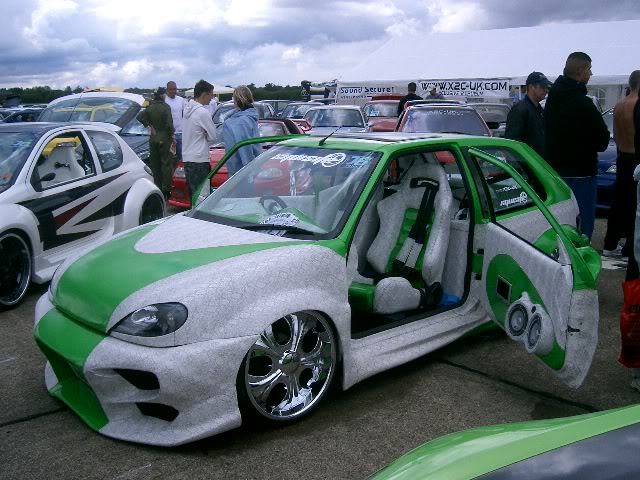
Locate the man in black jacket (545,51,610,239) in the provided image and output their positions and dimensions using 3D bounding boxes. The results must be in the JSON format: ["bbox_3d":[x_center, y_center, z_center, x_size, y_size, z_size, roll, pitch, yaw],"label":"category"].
[{"bbox_3d":[2.064,-0.533,5.758,0.370,1.840,0.500,-6,13,-27],"label":"man in black jacket"}]

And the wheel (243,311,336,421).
[{"bbox_3d":[-0.175,0.571,3.416,0.530,0.530,0.200,-9,14,-38],"label":"wheel"}]

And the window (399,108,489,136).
[{"bbox_3d":[2.002,-1.888,11.504,1.360,0.140,0.700,1,49,4],"label":"window"}]

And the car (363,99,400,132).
[{"bbox_3d":[1.990,-3.334,20.954,1.650,1.410,3.900,-1,11,-2],"label":"car"}]

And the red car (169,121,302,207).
[{"bbox_3d":[-0.830,-1.203,10.573,1.680,1.280,3.900,1,12,6],"label":"red car"}]

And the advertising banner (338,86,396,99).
[{"bbox_3d":[2.779,-8.617,42.128,3.700,0.700,0.060,7,13,29],"label":"advertising banner"}]

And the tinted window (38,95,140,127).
[{"bbox_3d":[-2.550,-1.477,8.068,1.150,0.500,0.150,3,-33,12],"label":"tinted window"}]

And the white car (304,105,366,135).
[{"bbox_3d":[0.330,-2.135,14.976,1.630,1.360,3.800,1,12,3],"label":"white car"}]

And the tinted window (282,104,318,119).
[{"bbox_3d":[-0.402,-3.563,19.989,1.340,0.140,0.660,-1,49,-3],"label":"tinted window"}]

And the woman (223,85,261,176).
[{"bbox_3d":[-0.830,-0.828,7.792,0.480,1.660,0.340,-9,14,-36],"label":"woman"}]

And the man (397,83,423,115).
[{"bbox_3d":[1.810,-2.270,14.540,0.520,1.780,0.320,1,12,3],"label":"man"}]

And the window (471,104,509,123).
[{"bbox_3d":[3.960,-2.989,17.047,1.340,0.140,0.660,1,49,6],"label":"window"}]

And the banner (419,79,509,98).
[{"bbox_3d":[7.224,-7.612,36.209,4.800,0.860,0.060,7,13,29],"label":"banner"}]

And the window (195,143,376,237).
[{"bbox_3d":[-0.223,-0.325,4.164,1.280,0.160,0.730,12,53,46],"label":"window"}]

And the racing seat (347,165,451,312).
[{"bbox_3d":[0.464,-0.046,4.614,0.880,0.860,0.530,-11,16,-44],"label":"racing seat"}]

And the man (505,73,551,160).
[{"bbox_3d":[1.970,-0.679,6.749,0.340,1.750,0.500,3,12,18],"label":"man"}]

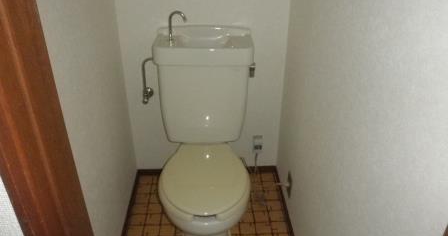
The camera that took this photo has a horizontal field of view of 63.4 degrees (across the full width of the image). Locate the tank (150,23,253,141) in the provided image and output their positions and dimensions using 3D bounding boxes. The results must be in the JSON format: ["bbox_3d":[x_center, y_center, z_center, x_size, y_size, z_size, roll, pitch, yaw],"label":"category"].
[{"bbox_3d":[-0.094,-0.153,1.764,0.445,0.535,0.204,-1,28,-3],"label":"tank"}]

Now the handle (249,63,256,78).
[{"bbox_3d":[0.130,-0.222,1.693,0.040,0.065,0.062,-1,28,-3],"label":"handle"}]

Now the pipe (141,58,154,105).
[{"bbox_3d":[-0.367,-0.191,1.801,0.081,0.262,0.085,-1,28,-3],"label":"pipe"}]

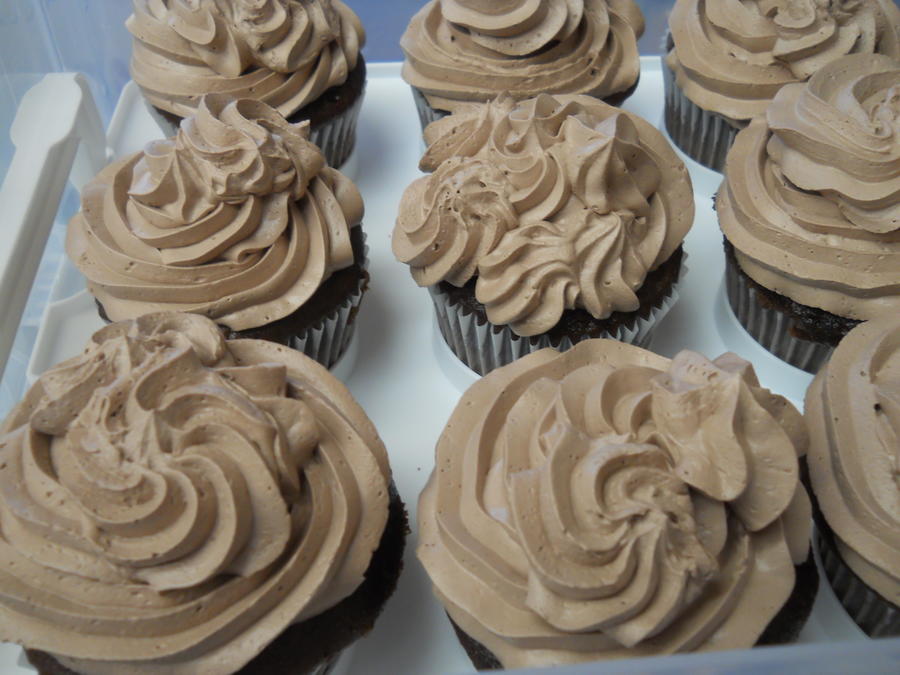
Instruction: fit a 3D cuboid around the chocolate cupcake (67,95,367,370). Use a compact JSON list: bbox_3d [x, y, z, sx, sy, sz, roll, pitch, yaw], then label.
[{"bbox_3d":[-0.055,-0.019,0.235,0.072,0.064,0.072,-2,48,-4],"label":"chocolate cupcake"}]

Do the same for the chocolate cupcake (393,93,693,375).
[{"bbox_3d":[0.023,-0.022,0.243,0.073,0.060,0.073,-2,48,-4],"label":"chocolate cupcake"}]

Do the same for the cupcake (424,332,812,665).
[{"bbox_3d":[0.033,0.042,0.185,0.074,0.062,0.074,-2,48,-4],"label":"cupcake"}]

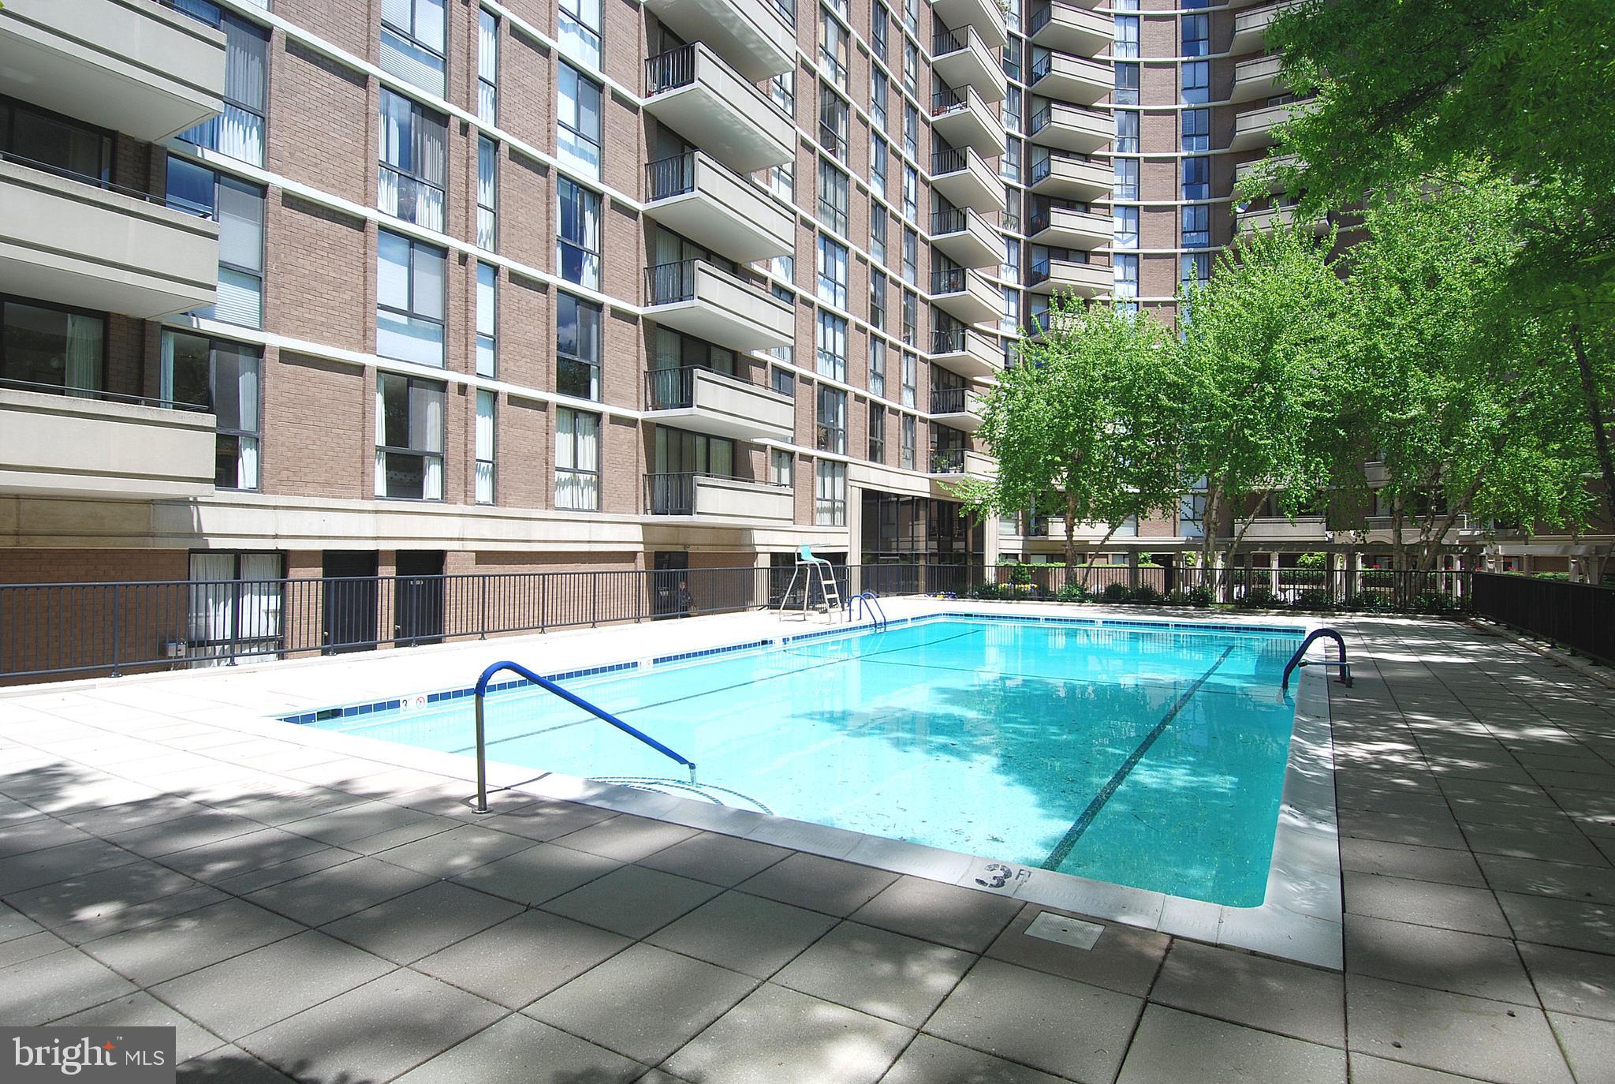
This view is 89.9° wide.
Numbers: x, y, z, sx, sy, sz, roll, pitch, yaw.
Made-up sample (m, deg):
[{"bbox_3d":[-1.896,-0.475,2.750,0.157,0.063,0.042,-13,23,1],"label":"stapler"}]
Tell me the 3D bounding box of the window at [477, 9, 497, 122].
[{"bbox_3d":[-6.690,-9.782,16.879,0.150,2.230,0.550,-1,-1,32],"label":"window"}]

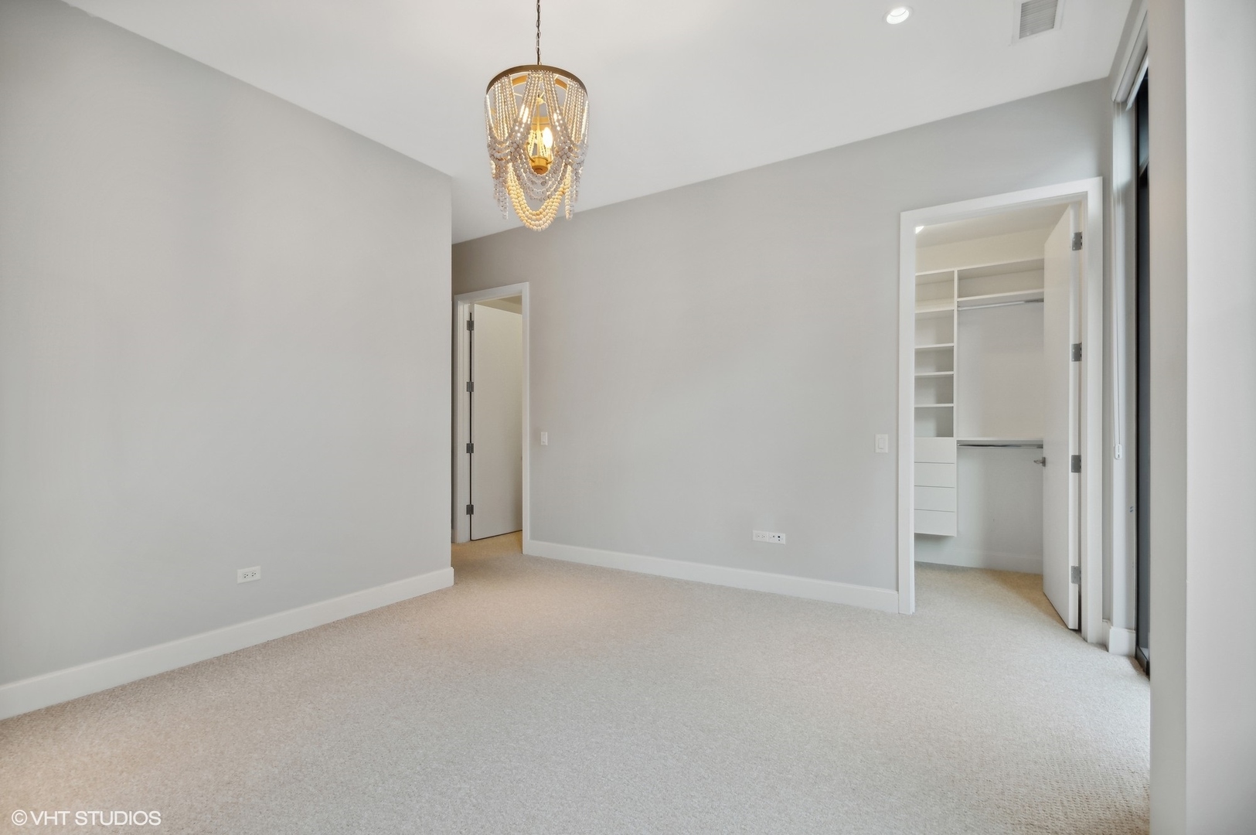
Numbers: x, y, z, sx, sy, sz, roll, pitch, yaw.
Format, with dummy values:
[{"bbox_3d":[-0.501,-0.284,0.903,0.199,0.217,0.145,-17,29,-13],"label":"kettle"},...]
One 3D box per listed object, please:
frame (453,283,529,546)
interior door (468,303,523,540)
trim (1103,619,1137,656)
[{"bbox_3d":[-1.303,0.008,5.121,0.985,2.530,0.170,-1,-1,30],"label":"frame"},{"bbox_3d":[-1.379,0.057,5.752,0.045,2.440,0.815,-1,-1,33],"label":"interior door"},{"bbox_3d":[2.592,1.166,2.767,0.110,0.137,0.125,-1,-1,30],"label":"trim"}]

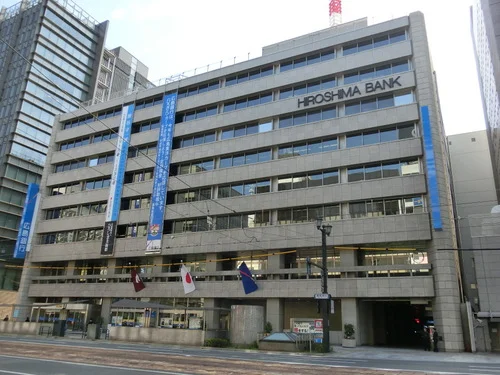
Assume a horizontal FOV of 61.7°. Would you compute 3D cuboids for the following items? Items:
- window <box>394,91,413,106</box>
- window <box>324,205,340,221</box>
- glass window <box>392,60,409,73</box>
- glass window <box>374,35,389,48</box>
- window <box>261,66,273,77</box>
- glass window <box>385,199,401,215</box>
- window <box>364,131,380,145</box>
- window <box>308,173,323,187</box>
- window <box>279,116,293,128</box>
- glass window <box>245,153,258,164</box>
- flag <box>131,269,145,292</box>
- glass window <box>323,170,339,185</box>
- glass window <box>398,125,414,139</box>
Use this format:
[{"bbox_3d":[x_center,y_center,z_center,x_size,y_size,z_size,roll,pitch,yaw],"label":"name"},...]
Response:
[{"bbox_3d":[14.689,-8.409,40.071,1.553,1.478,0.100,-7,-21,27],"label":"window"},{"bbox_3d":[8.273,2.625,42.043,1.620,1.662,0.100,-8,-21,27],"label":"window"},{"bbox_3d":[13.751,-10.923,38.318,1.454,1.425,0.150,-8,-21,27],"label":"glass window"},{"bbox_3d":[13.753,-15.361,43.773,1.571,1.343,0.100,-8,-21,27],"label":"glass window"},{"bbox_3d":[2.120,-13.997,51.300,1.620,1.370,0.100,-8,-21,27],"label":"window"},{"bbox_3d":[13.404,1.949,39.450,1.500,1.662,0.100,-8,-21,27],"label":"glass window"},{"bbox_3d":[10.901,-4.444,37.600,1.454,1.425,0.150,-8,-21,27],"label":"window"},{"bbox_3d":[6.445,-0.772,41.431,1.480,1.320,0.100,-8,-21,27],"label":"window"},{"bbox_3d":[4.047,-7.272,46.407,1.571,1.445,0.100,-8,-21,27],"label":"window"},{"bbox_3d":[0.212,-3.291,48.578,1.620,1.686,0.100,-8,-21,27],"label":"glass window"},{"bbox_3d":[-11.525,9.566,43.182,1.615,2.328,0.400,-8,-21,27],"label":"flag"},{"bbox_3d":[8.377,-0.878,43.221,1.620,1.668,0.100,-8,-21,27],"label":"glass window"},{"bbox_3d":[14.376,-5.086,38.561,1.512,1.551,0.150,-7,-21,27],"label":"glass window"}]

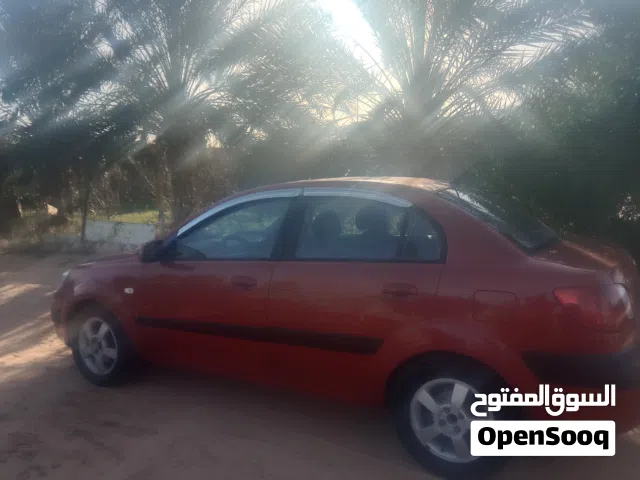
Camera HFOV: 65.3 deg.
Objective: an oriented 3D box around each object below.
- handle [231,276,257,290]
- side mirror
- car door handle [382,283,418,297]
[{"bbox_3d":[-0.429,0.247,2.833,0.178,0.052,0.045,2,6,29],"label":"handle"},{"bbox_3d":[-1.025,0.065,3.078,0.110,0.145,0.180,2,6,29],"label":"side mirror"},{"bbox_3d":[0.384,0.236,2.381,0.178,0.052,0.045,2,6,29],"label":"car door handle"}]

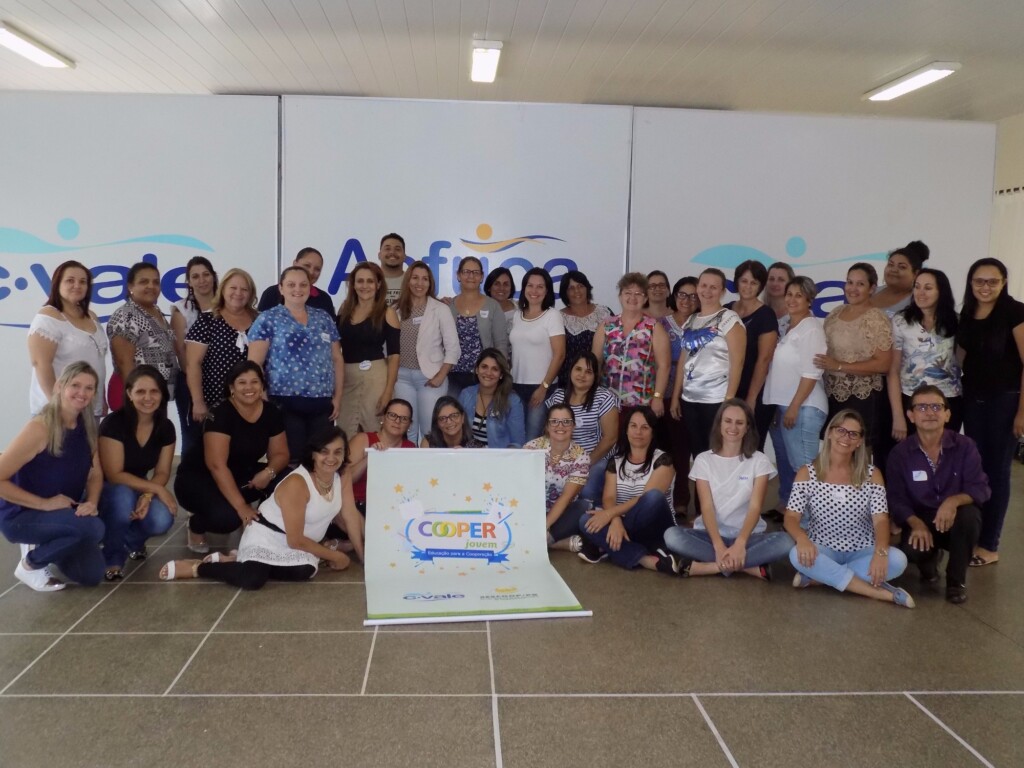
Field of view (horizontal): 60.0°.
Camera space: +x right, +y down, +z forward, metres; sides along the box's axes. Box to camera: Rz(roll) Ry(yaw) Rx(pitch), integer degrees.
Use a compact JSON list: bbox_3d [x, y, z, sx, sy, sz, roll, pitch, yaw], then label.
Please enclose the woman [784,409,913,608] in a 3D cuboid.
[{"bbox_3d":[1.719,0.585,4.547,0.640,0.900,0.660,4,7,18],"label":"woman"}]

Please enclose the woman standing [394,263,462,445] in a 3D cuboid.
[{"bbox_3d":[-0.572,0.011,5.836,0.480,1.619,0.330,4,7,23],"label":"woman standing"}]

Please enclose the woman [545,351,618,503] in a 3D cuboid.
[{"bbox_3d":[0.423,0.351,5.250,0.500,1.070,0.620,3,6,12],"label":"woman"}]

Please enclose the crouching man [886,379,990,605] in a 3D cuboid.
[{"bbox_3d":[2.207,0.518,4.621,0.540,1.040,0.700,4,7,21],"label":"crouching man"}]

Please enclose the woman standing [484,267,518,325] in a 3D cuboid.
[{"bbox_3d":[-0.093,0.022,5.998,0.450,1.600,0.300,1,6,-2],"label":"woman standing"}]

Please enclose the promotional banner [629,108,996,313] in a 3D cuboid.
[{"bbox_3d":[2.625,-0.810,7.845,3.246,3.038,0.070,1,6,-4],"label":"promotional banner"}]

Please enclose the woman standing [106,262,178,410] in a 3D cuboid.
[{"bbox_3d":[-2.118,0.110,5.122,0.360,1.609,0.460,5,8,34],"label":"woman standing"}]

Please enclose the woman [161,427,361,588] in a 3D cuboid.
[{"bbox_3d":[-1.264,0.586,4.529,0.946,0.723,0.579,-3,7,-33],"label":"woman"}]

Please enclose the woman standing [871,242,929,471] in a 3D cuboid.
[{"bbox_3d":[2.512,0.003,5.854,0.480,1.853,0.360,6,8,39],"label":"woman standing"}]

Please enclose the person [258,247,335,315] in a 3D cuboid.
[{"bbox_3d":[-1.383,-0.035,5.750,0.530,1.696,0.340,0,6,-10],"label":"person"}]

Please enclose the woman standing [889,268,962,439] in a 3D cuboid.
[{"bbox_3d":[2.399,0.138,5.236,0.480,1.626,0.320,4,7,23],"label":"woman standing"}]

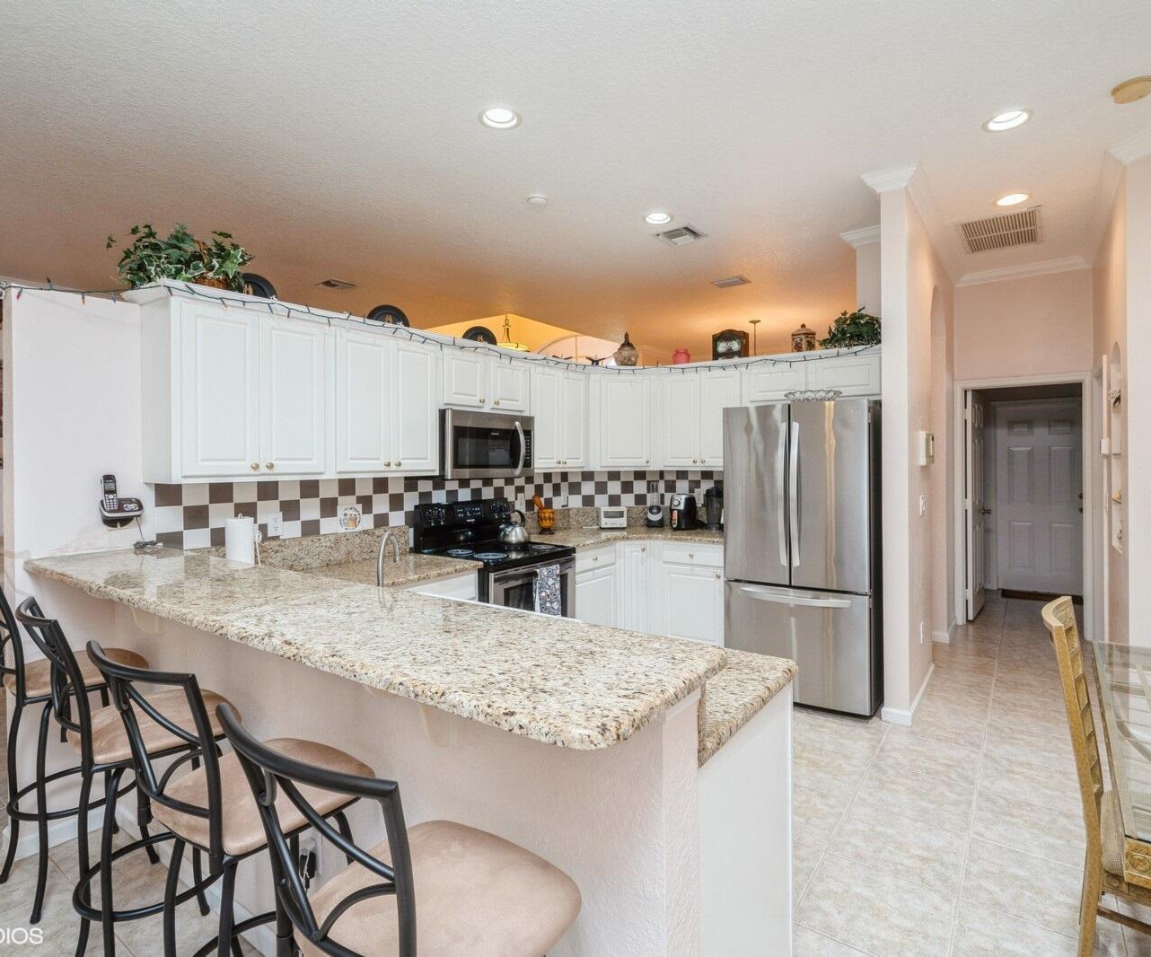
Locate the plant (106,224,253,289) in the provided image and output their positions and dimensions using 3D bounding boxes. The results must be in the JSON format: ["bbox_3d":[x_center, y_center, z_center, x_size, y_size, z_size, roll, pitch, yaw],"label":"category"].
[{"bbox_3d":[-1.638,-0.887,2.506,0.370,0.285,0.510,0,1,36],"label":"plant"}]

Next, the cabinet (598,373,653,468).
[{"bbox_3d":[0.359,-0.444,4.799,0.520,0.750,0.320,-1,1,-8],"label":"cabinet"}]

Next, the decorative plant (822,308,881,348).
[{"bbox_3d":[1.857,-0.951,3.903,0.450,0.280,0.340,1,2,38],"label":"decorative plant"}]

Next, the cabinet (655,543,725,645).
[{"bbox_3d":[0.982,0.883,4.427,0.490,0.870,0.590,0,1,37],"label":"cabinet"}]

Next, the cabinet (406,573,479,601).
[{"bbox_3d":[-0.987,0.940,3.186,0.600,0.870,0.630,0,1,37],"label":"cabinet"}]

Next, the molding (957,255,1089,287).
[{"bbox_3d":[3.631,-1.681,4.885,0.870,0.085,0.085,1,2,38],"label":"molding"}]

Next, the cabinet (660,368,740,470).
[{"bbox_3d":[1.008,-0.442,4.567,0.655,0.760,0.320,0,1,37],"label":"cabinet"}]

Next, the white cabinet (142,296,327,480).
[{"bbox_3d":[-1.486,-0.356,2.670,0.320,0.741,0.672,0,1,36],"label":"white cabinet"}]

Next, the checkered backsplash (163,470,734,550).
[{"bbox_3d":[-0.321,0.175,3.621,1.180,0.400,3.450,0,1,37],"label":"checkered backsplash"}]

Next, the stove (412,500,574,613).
[{"bbox_3d":[-0.478,0.761,3.721,0.710,1.205,0.760,1,2,38],"label":"stove"}]

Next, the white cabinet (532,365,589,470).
[{"bbox_3d":[-0.236,-0.423,4.395,0.320,0.749,0.705,0,1,36],"label":"white cabinet"}]

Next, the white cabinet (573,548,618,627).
[{"bbox_3d":[-0.121,0.904,4.274,0.640,0.872,0.580,0,1,36],"label":"white cabinet"}]

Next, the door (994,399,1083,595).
[{"bbox_3d":[5.024,0.199,6.430,0.790,2.040,0.045,0,1,37],"label":"door"}]

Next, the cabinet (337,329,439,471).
[{"bbox_3d":[-1.093,-0.378,3.213,0.320,0.750,0.670,0,1,36],"label":"cabinet"}]

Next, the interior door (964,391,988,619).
[{"bbox_3d":[3.748,0.237,5.587,0.040,2.030,0.740,0,1,41],"label":"interior door"}]

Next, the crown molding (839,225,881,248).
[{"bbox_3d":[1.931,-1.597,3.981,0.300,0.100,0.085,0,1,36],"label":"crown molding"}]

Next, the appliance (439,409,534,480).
[{"bbox_3d":[-0.637,-0.195,3.773,0.390,0.409,0.764,0,1,36],"label":"appliance"}]

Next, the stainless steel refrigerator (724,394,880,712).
[{"bbox_3d":[1.521,0.433,3.875,0.838,1.780,0.850,0,1,36],"label":"stainless steel refrigerator"}]

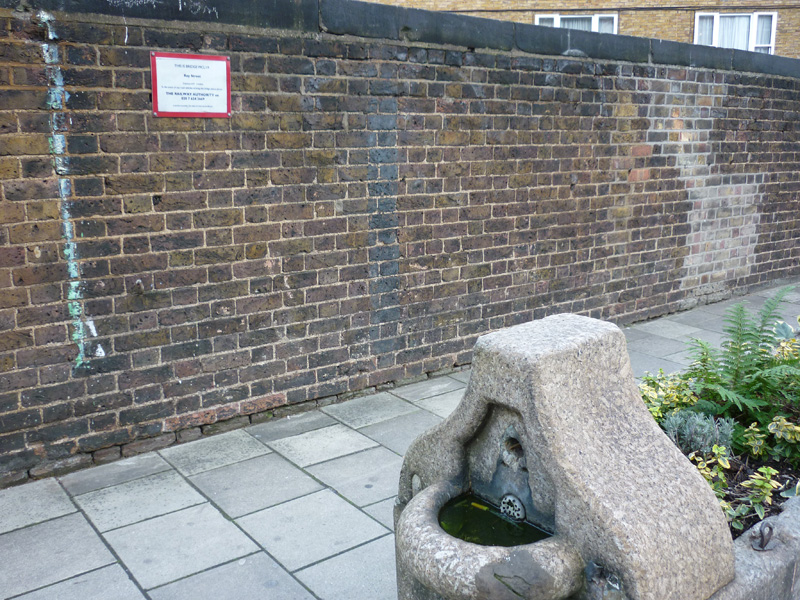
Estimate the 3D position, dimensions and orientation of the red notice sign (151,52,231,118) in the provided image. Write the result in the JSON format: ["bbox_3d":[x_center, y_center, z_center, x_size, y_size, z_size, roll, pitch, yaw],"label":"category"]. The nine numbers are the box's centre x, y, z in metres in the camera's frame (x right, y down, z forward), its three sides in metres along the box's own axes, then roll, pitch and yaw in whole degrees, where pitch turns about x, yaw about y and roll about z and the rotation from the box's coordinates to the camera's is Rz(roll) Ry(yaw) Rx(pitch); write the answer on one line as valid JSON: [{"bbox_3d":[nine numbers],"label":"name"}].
[{"bbox_3d":[-0.821,-0.851,3.039,0.327,0.244,0.010,-9,16,-36],"label":"red notice sign"}]

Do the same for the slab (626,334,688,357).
[{"bbox_3d":[1.620,0.308,4.774,0.405,0.050,0.302,-11,18,-37],"label":"slab"}]

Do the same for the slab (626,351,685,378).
[{"bbox_3d":[1.403,0.405,4.390,0.417,0.050,0.396,-11,18,-37],"label":"slab"}]

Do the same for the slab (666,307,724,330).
[{"bbox_3d":[2.098,0.150,5.407,0.421,0.050,0.189,-11,18,-37],"label":"slab"}]

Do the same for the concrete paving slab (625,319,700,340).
[{"bbox_3d":[1.818,0.218,5.134,0.357,0.050,0.276,-11,18,-37],"label":"concrete paving slab"}]

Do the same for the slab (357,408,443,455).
[{"bbox_3d":[0.086,0.629,3.467,0.397,0.050,0.397,-11,18,-37],"label":"slab"}]

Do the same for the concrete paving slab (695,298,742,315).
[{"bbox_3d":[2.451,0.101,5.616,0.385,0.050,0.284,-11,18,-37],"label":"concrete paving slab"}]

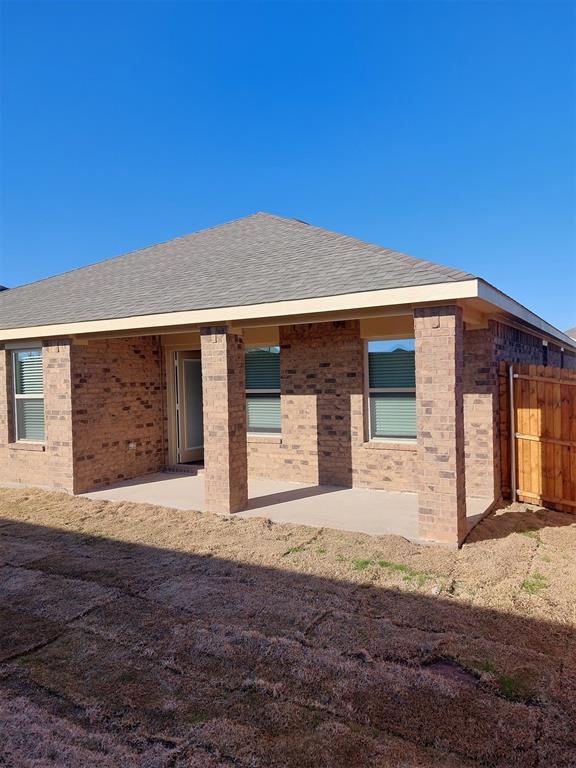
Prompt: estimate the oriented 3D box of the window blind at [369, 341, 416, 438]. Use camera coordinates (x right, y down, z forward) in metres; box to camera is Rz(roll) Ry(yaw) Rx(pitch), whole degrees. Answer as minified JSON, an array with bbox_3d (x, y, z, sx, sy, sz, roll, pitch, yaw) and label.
[{"bbox_3d":[1.620,0.092,7.746,0.910,1.531,0.100,-1,1,31],"label":"window blind"}]

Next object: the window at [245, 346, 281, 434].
[{"bbox_3d":[-0.398,0.110,9.006,0.860,1.497,0.060,-1,1,31],"label":"window"}]

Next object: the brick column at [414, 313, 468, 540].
[{"bbox_3d":[1.597,0.403,5.542,0.405,2.372,0.395,-1,1,31],"label":"brick column"}]

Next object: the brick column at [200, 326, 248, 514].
[{"bbox_3d":[-0.826,0.458,7.008,0.405,2.366,0.395,-1,1,31],"label":"brick column"}]

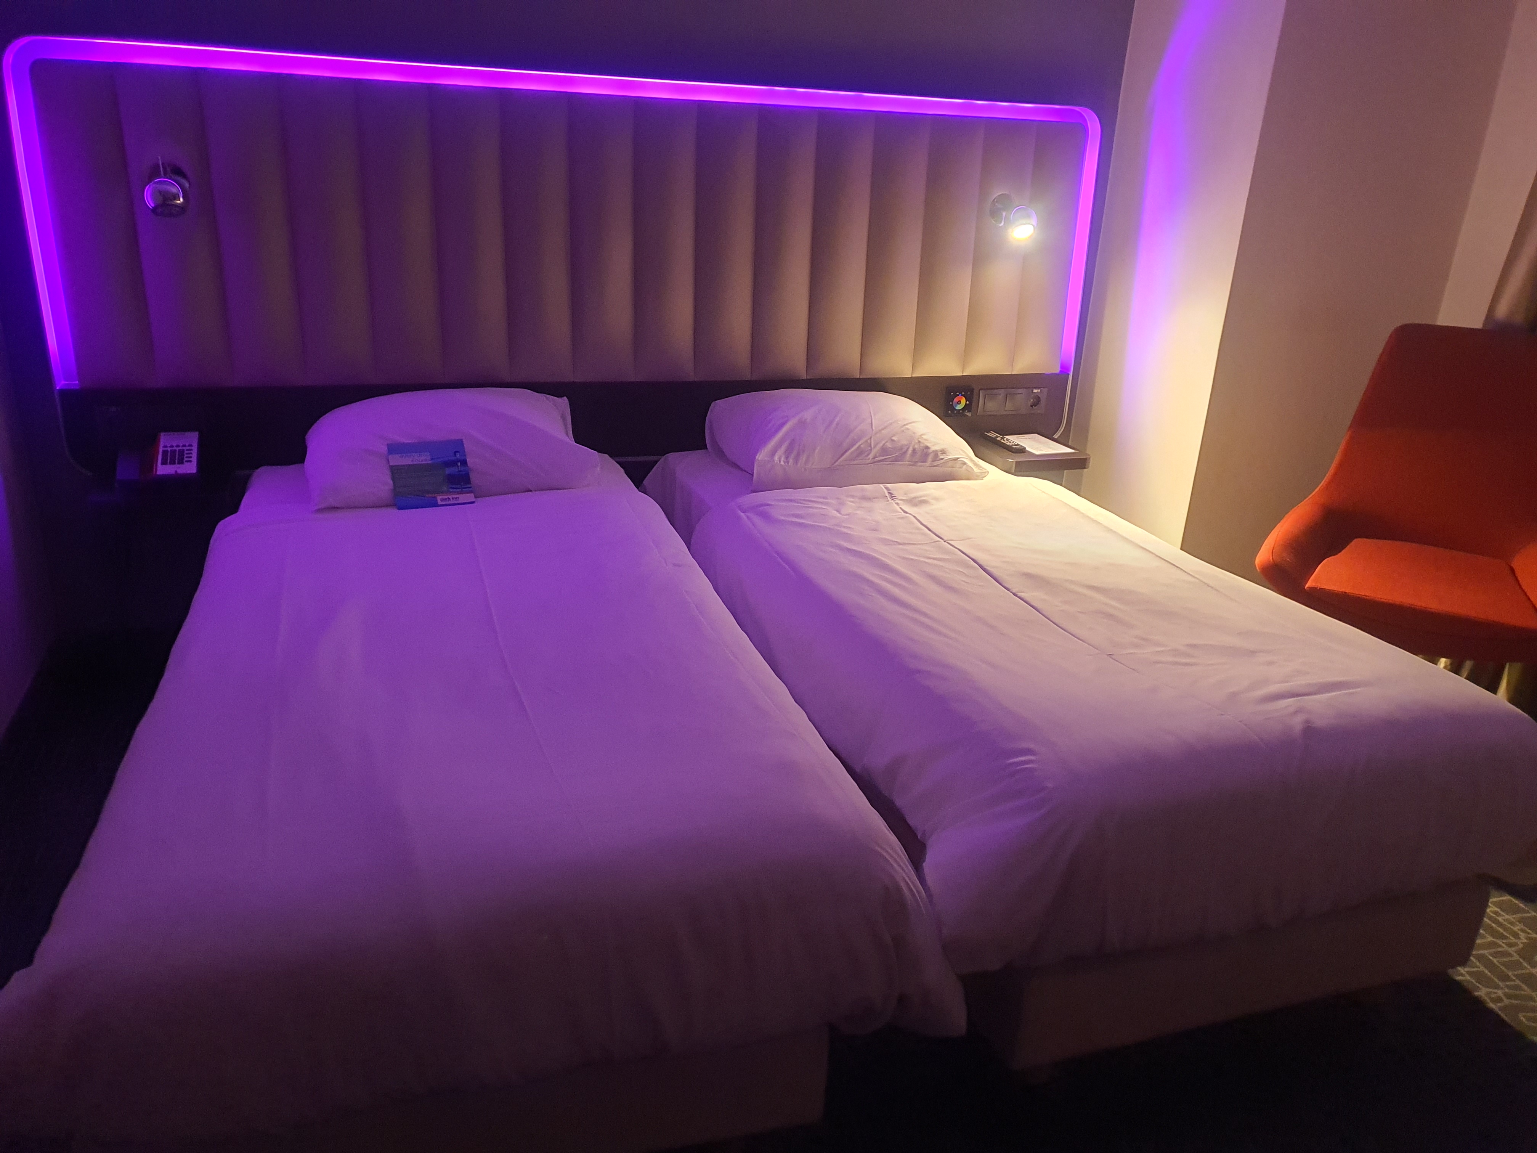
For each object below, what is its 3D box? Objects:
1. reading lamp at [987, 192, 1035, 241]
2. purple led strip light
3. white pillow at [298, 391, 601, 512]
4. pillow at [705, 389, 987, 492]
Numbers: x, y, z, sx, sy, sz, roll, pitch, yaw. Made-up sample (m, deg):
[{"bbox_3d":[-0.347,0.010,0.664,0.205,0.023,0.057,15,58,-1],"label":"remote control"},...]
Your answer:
[{"bbox_3d":[0.694,-1.021,3.283,0.090,0.120,0.120,-4,20,-18],"label":"reading lamp"},{"bbox_3d":[-0.359,-0.883,3.050,2.669,0.713,0.070,-4,20,-18],"label":"purple led strip light"},{"bbox_3d":[-0.761,-0.324,2.794,0.675,0.185,0.450,-6,21,-23],"label":"white pillow"},{"bbox_3d":[0.209,-0.388,3.103,0.675,0.185,0.450,-4,20,-18],"label":"pillow"}]

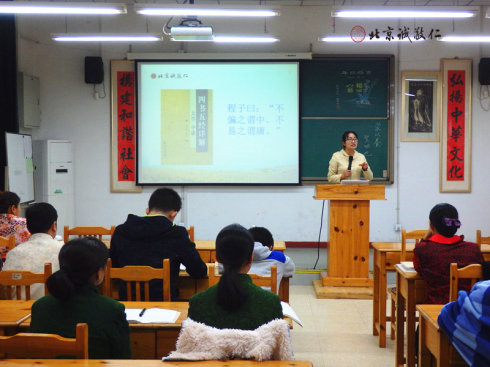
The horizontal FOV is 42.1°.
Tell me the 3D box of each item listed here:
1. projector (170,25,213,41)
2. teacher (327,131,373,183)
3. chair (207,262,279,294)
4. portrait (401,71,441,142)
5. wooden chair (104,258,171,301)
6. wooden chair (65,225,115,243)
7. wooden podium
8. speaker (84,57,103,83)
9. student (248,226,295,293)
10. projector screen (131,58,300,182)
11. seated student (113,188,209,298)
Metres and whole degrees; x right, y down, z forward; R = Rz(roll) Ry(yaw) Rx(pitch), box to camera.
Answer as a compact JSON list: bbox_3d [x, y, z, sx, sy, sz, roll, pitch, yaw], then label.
[{"bbox_3d":[-0.470,-1.357,5.750,0.370,0.120,0.300,0,4,2],"label":"projector"},{"bbox_3d":[1.190,0.187,7.250,0.500,1.570,0.380,0,4,-6],"label":"teacher"},{"bbox_3d":[-0.002,0.900,3.629,0.375,0.970,0.420,0,4,2],"label":"chair"},{"bbox_3d":[2.347,-1.023,8.480,0.520,0.950,0.035,0,4,2],"label":"portrait"},{"bbox_3d":[-0.596,0.888,3.799,0.375,0.970,0.420,0,4,2],"label":"wooden chair"},{"bbox_3d":[-1.151,0.804,4.939,0.375,0.970,0.420,0,4,2],"label":"wooden chair"},{"bbox_3d":[1.083,0.586,6.660,0.730,1.150,0.540,0,4,2],"label":"wooden podium"},{"bbox_3d":[-2.012,-1.511,8.500,0.230,0.370,0.220,0,4,2],"label":"speaker"},{"bbox_3d":[0.071,0.828,3.930,0.480,1.080,0.660,0,4,2],"label":"student"},{"bbox_3d":[-0.344,-0.801,8.420,2.180,1.670,0.050,0,4,2],"label":"projector screen"},{"bbox_3d":[-0.560,0.685,4.030,0.580,1.330,0.720,0,4,5],"label":"seated student"}]

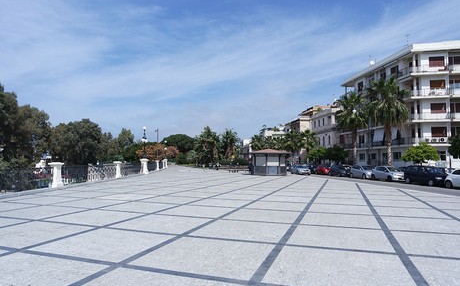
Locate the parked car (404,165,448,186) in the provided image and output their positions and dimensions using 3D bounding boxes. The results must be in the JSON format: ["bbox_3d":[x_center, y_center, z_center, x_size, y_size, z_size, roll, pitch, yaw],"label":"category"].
[{"bbox_3d":[16.709,2.733,25.566,1.740,1.590,4.100,1,-3,-7],"label":"parked car"}]

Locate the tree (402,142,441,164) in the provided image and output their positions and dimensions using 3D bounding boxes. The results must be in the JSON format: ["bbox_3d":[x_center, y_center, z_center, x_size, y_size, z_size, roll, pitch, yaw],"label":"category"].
[{"bbox_3d":[19.440,1.901,31.055,3.800,3.910,3.800,1,-3,-7],"label":"tree"}]

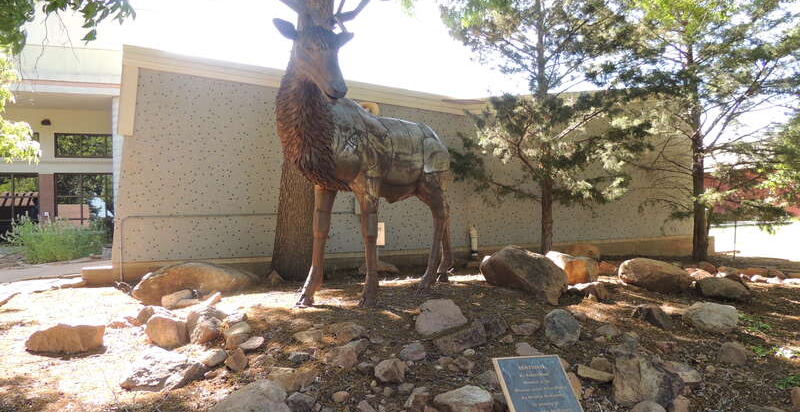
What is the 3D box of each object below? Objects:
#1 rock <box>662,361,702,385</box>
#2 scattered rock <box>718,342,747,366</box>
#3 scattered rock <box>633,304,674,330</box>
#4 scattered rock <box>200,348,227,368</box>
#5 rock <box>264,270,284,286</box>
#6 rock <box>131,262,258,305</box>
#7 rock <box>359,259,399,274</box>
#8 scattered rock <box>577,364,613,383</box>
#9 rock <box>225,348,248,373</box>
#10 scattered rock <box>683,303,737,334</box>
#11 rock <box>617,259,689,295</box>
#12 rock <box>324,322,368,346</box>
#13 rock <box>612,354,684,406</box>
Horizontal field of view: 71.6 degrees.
[{"bbox_3d":[1.865,1.099,3.662,0.264,0.146,0.185,0,0,12],"label":"rock"},{"bbox_3d":[2.345,1.044,3.900,0.211,0.161,0.169,0,0,31],"label":"scattered rock"},{"bbox_3d":[2.123,0.934,4.646,0.352,0.191,0.246,0,0,0],"label":"scattered rock"},{"bbox_3d":[-1.319,1.079,3.925,0.184,0.115,0.150,0,0,-19],"label":"scattered rock"},{"bbox_3d":[-1.349,0.780,5.965,0.215,0.170,0.161,0,0,-13],"label":"rock"},{"bbox_3d":[-2.056,0.765,5.550,1.170,0.410,0.620,0,0,-20],"label":"rock"},{"bbox_3d":[-0.300,0.844,7.734,0.558,0.201,0.390,0,0,0],"label":"rock"},{"bbox_3d":[1.347,1.160,3.841,0.249,0.098,0.150,0,0,0],"label":"scattered rock"},{"bbox_3d":[-1.098,1.037,3.724,0.161,0.156,0.129,0,0,-16],"label":"rock"},{"bbox_3d":[2.752,0.994,4.900,0.460,0.250,0.360,-2,-2,29],"label":"scattered rock"},{"bbox_3d":[3.097,0.858,6.750,0.850,0.400,0.580,-2,-2,25],"label":"rock"},{"bbox_3d":[-0.418,0.960,4.179,0.331,0.140,0.232,0,0,-6],"label":"rock"},{"bbox_3d":[1.702,1.195,3.800,0.460,0.300,0.330,-2,-2,24],"label":"rock"}]

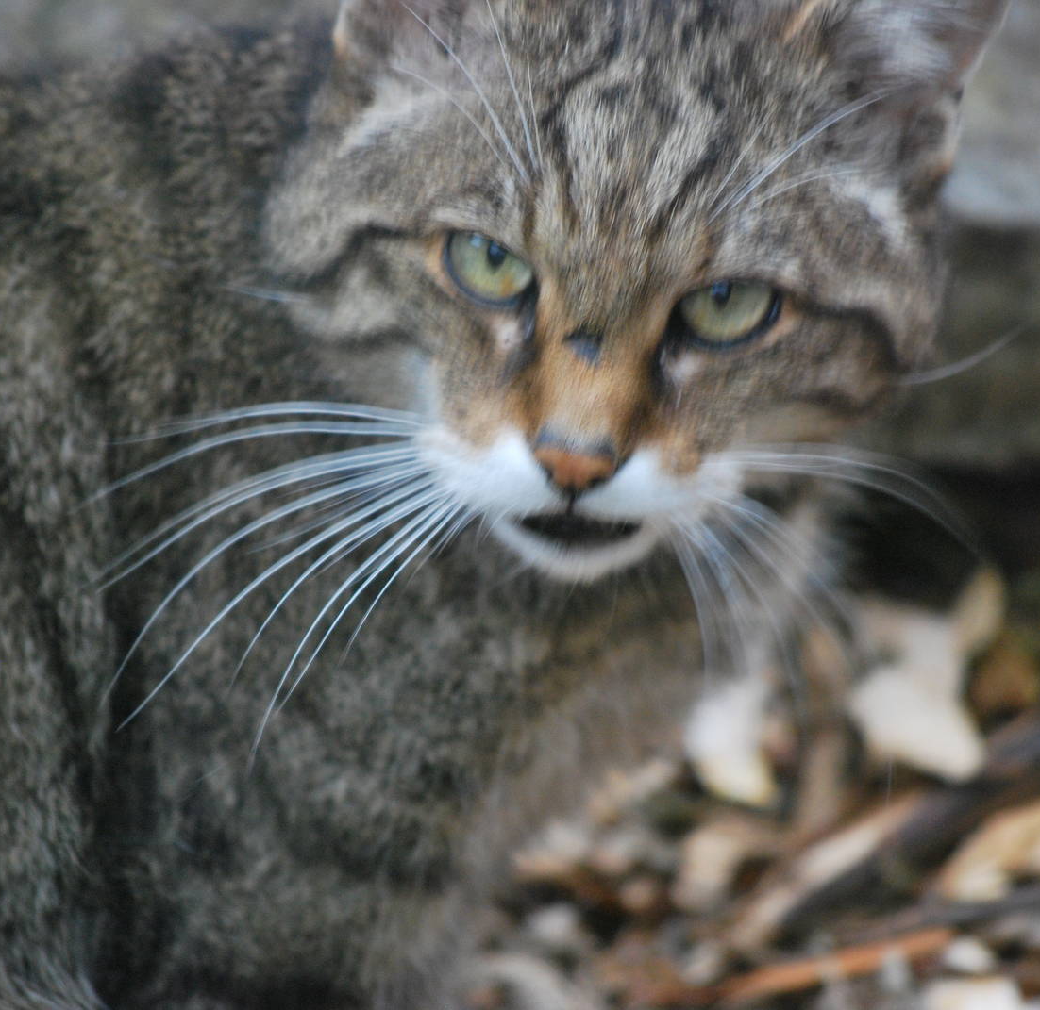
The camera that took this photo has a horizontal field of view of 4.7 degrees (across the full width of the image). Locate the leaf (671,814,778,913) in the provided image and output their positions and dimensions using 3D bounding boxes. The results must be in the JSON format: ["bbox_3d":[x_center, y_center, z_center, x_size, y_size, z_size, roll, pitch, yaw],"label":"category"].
[{"bbox_3d":[0.038,0.067,2.360,0.019,0.010,0.023,-5,25,-10],"label":"leaf"}]

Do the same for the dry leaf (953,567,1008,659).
[{"bbox_3d":[0.090,0.021,2.460,0.011,0.015,0.013,-6,26,-13],"label":"dry leaf"}]

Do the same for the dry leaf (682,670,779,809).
[{"bbox_3d":[0.040,0.045,2.400,0.018,0.014,0.027,-5,25,-10],"label":"dry leaf"}]

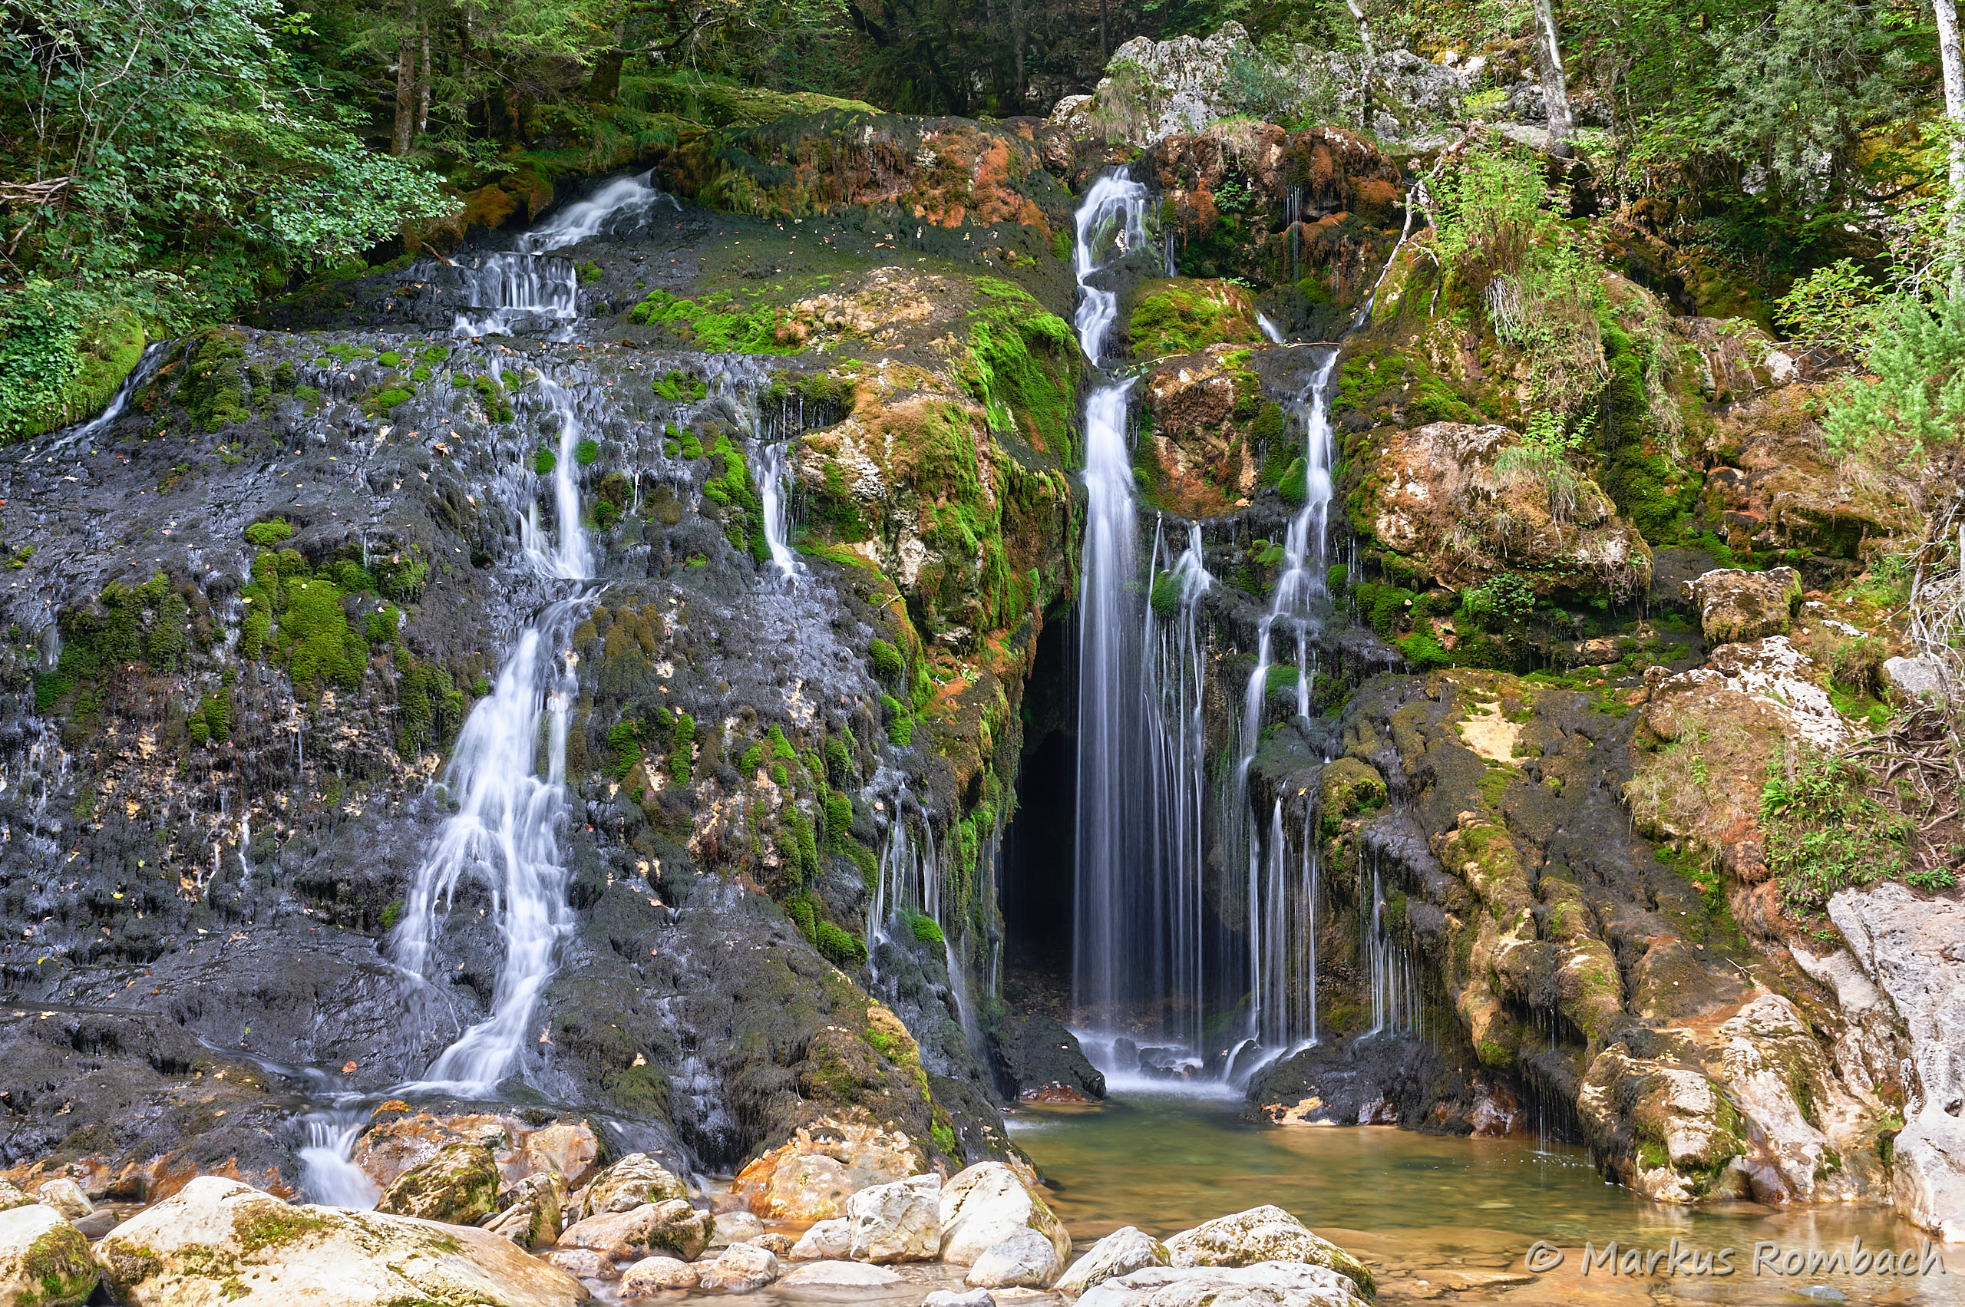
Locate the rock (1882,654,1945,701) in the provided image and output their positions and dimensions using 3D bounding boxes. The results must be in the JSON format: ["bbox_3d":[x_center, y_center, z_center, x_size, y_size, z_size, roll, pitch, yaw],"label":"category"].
[{"bbox_3d":[4.522,0.126,10.300,0.349,0.238,0.279,0,-2,0],"label":"rock"}]

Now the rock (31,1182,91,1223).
[{"bbox_3d":[-4.362,2.614,10.100,0.299,0.211,0.250,3,-8,-23],"label":"rock"}]

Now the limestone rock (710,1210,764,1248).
[{"bbox_3d":[-0.966,2.264,8.373,0.211,0.146,0.169,0,-2,0],"label":"limestone rock"}]

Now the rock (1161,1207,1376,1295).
[{"bbox_3d":[1.031,2.168,7.670,0.774,0.338,0.542,0,-2,0],"label":"rock"}]

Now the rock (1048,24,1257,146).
[{"bbox_3d":[1.673,-5.610,21.000,2.059,1.136,1.600,-1,-7,5],"label":"rock"}]

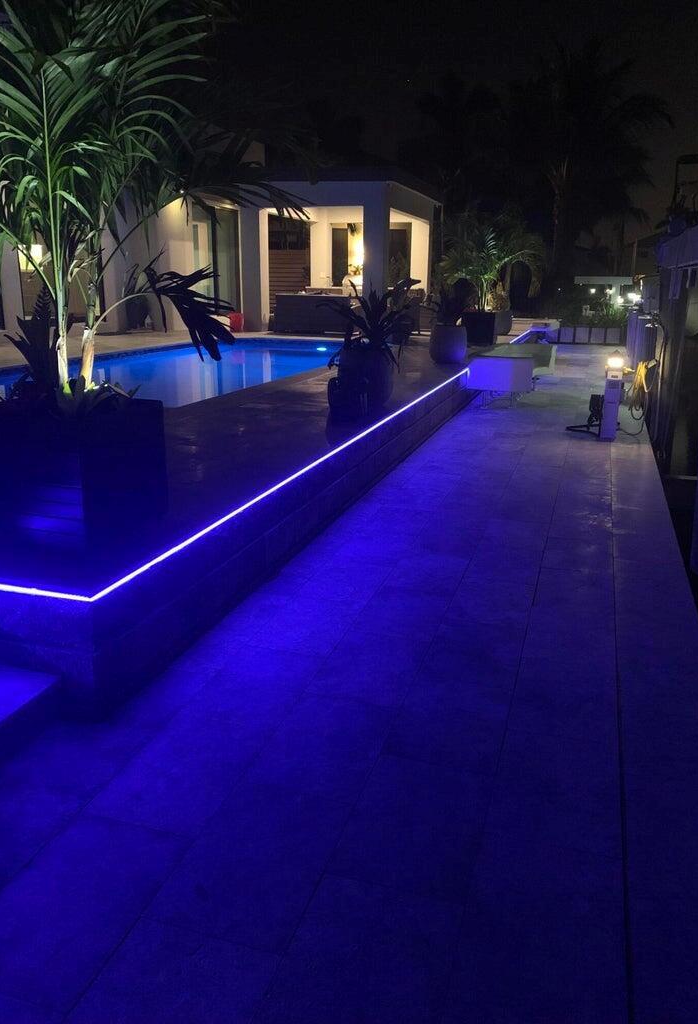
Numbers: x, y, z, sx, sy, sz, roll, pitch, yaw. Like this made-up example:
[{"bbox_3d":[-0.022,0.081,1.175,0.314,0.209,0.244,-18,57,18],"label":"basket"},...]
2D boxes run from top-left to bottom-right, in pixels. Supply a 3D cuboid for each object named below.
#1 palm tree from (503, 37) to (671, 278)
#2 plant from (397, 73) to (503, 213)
[{"bbox_3d":[7.444,-10.690,25.562,4.900,9.200,4.900,5,17,17],"label":"palm tree"},{"bbox_3d":[3.697,-11.449,28.947,4.000,8.830,4.000,5,17,17],"label":"plant"}]

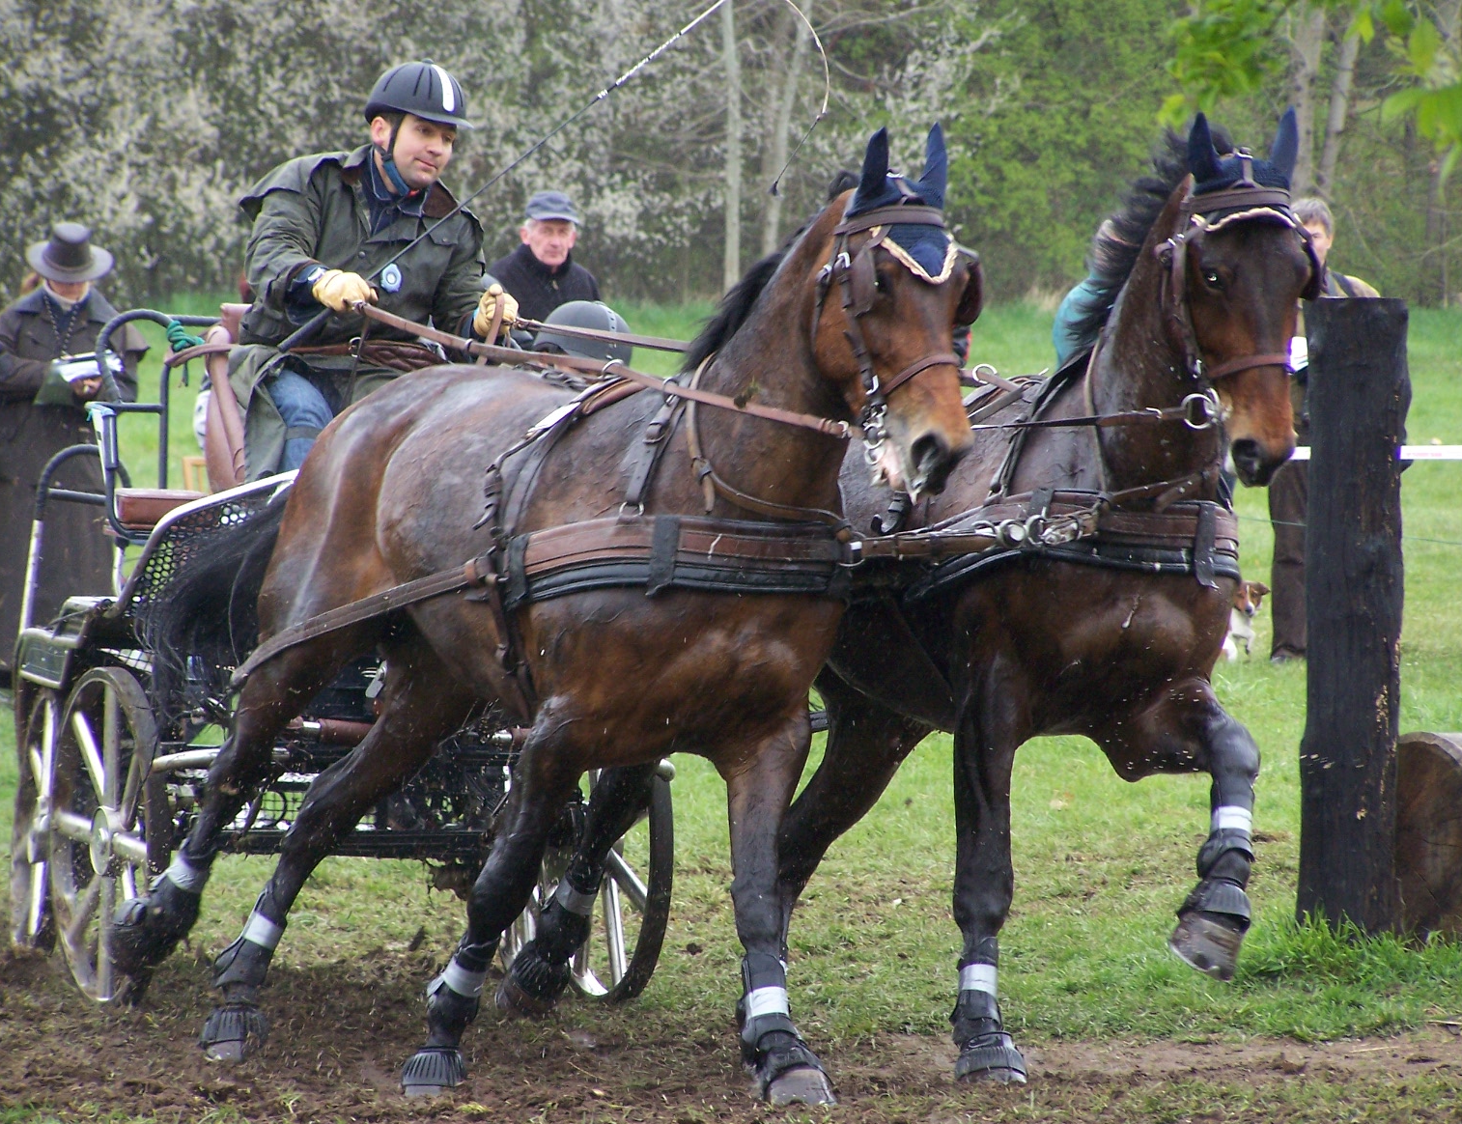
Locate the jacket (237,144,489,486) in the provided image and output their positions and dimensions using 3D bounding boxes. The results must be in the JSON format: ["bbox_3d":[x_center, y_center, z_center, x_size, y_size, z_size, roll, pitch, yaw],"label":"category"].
[{"bbox_3d":[-0.884,-0.580,29.500,0.620,0.820,0.550,-1,2,-18],"label":"jacket"}]

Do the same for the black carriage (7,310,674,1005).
[{"bbox_3d":[-0.970,0.200,29.700,1.380,1.600,2.250,0,2,-12],"label":"black carriage"}]

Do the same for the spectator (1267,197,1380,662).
[{"bbox_3d":[2.245,-0.500,47.000,0.520,1.750,0.360,1,2,15],"label":"spectator"}]

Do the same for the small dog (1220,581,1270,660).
[{"bbox_3d":[1.865,0.226,46.800,0.170,0.320,0.350,-2,3,-40],"label":"small dog"}]

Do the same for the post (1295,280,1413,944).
[{"bbox_3d":[1.564,0.137,31.500,0.270,1.600,0.270,0,2,0],"label":"post"}]

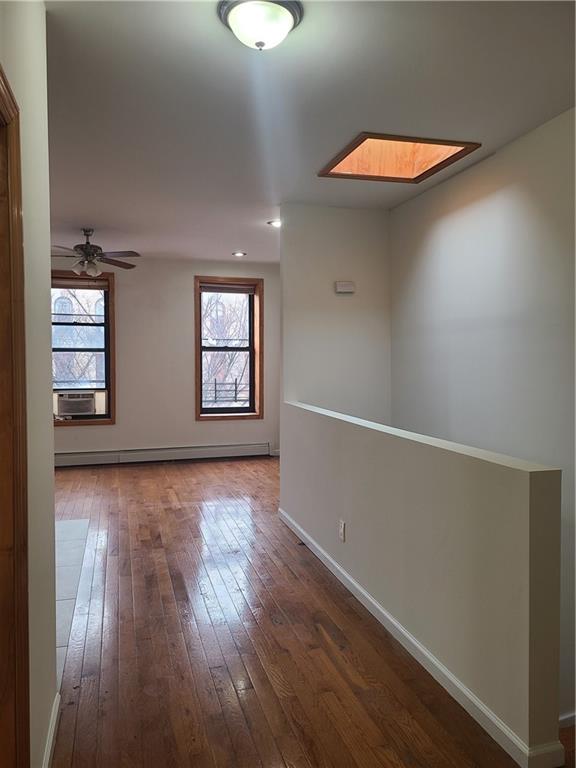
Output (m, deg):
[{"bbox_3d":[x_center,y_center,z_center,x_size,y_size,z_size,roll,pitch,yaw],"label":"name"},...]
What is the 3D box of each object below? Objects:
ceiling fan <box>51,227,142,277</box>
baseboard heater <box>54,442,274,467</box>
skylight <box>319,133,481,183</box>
[{"bbox_3d":[-2.142,-1.405,6.186,1.300,0.499,1.300,-1,3,-15],"label":"ceiling fan"},{"bbox_3d":[-1.807,0.995,7.996,3.200,0.224,0.070,-1,3,-15],"label":"baseboard heater"},{"bbox_3d":[0.746,-1.559,4.070,0.838,0.040,0.872,-1,3,-15],"label":"skylight"}]

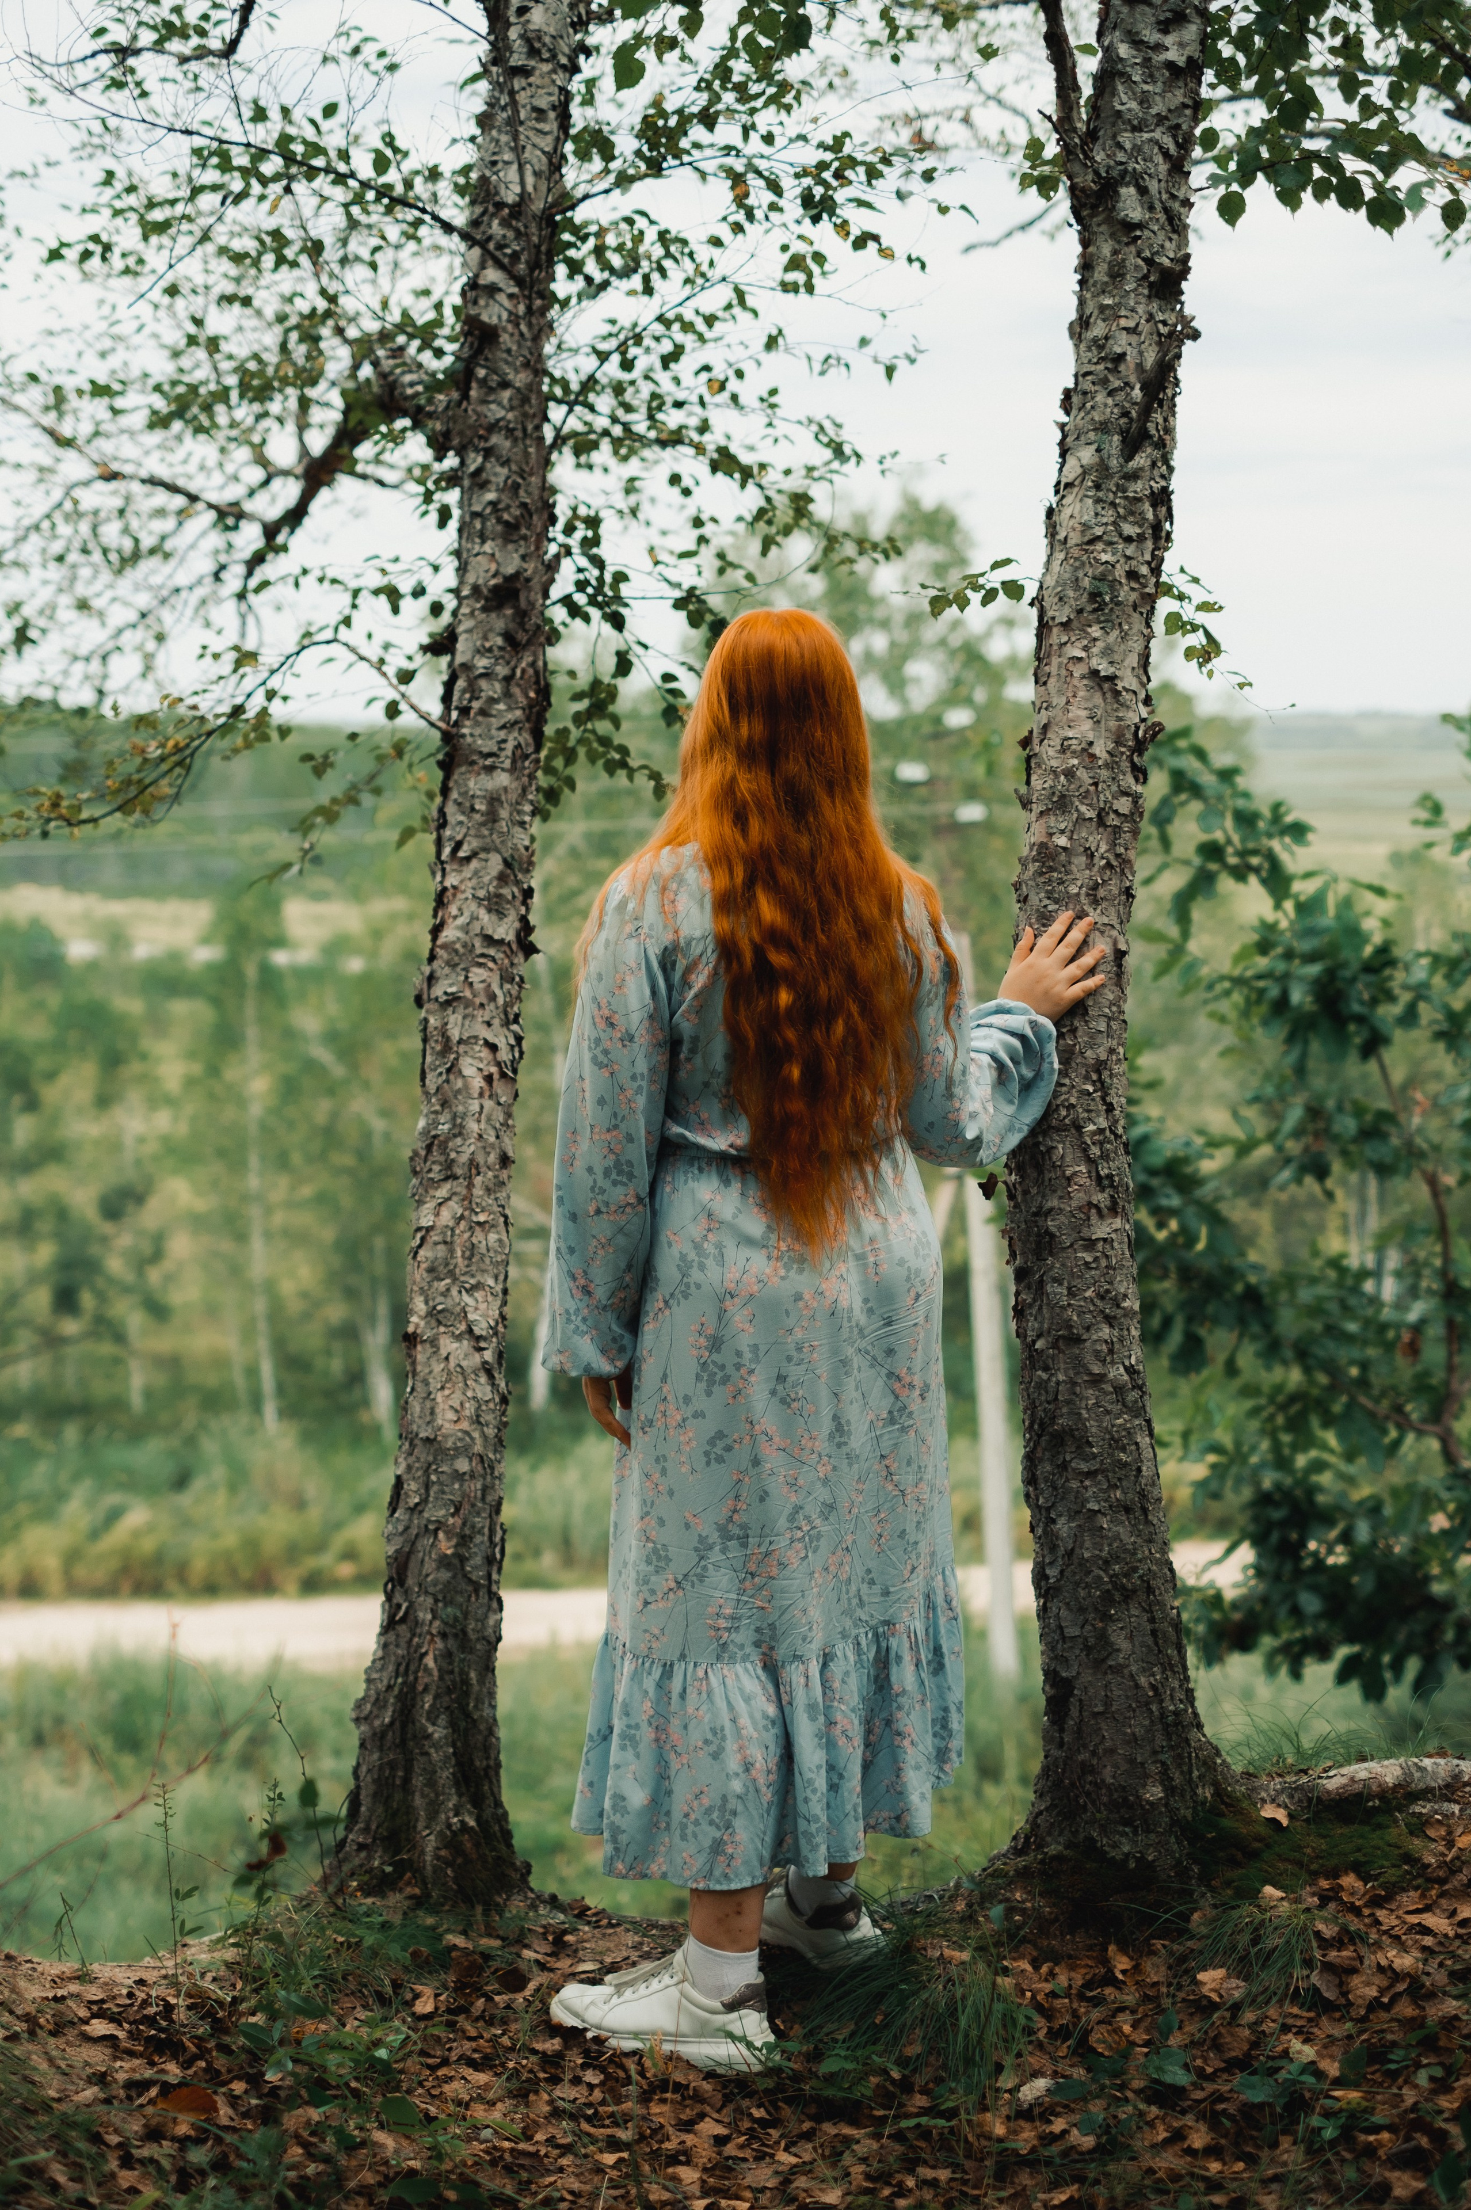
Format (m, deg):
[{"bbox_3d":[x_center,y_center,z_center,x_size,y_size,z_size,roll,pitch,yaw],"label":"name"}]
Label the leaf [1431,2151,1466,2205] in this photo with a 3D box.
[{"bbox_3d":[0.737,1.111,3.363,0.036,0.052,0.025,0,7,0],"label":"leaf"}]

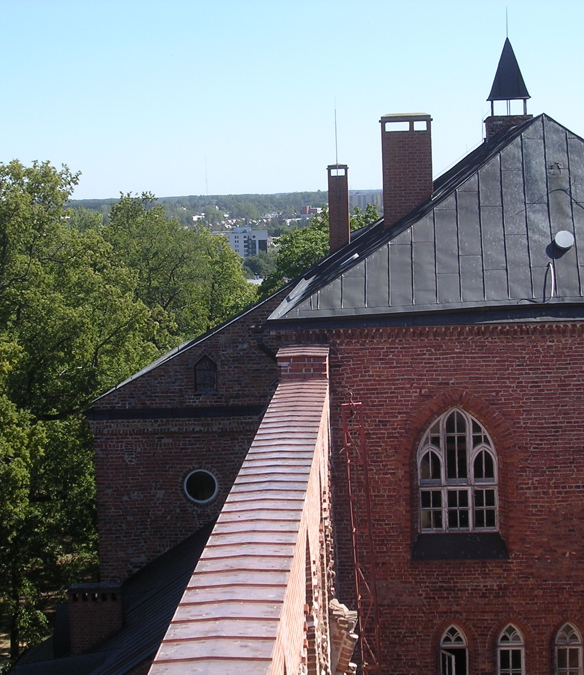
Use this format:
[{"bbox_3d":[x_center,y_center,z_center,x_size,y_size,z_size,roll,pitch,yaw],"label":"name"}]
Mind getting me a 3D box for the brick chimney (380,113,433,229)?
[{"bbox_3d":[2.784,-4.032,37.915,1.240,2.793,0.750,-2,5,2],"label":"brick chimney"}]

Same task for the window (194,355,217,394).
[{"bbox_3d":[-2.604,1.094,46.423,0.716,1.212,0.200,-2,5,2],"label":"window"}]

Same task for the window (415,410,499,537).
[{"bbox_3d":[3.726,3.011,35.121,1.817,2.826,0.220,-2,5,2],"label":"window"}]

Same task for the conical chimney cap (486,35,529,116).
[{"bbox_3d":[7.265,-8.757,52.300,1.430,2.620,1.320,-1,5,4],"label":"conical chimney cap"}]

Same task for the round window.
[{"bbox_3d":[-2.719,4.457,46.741,1.036,1.077,0.200,-2,5,2],"label":"round window"}]

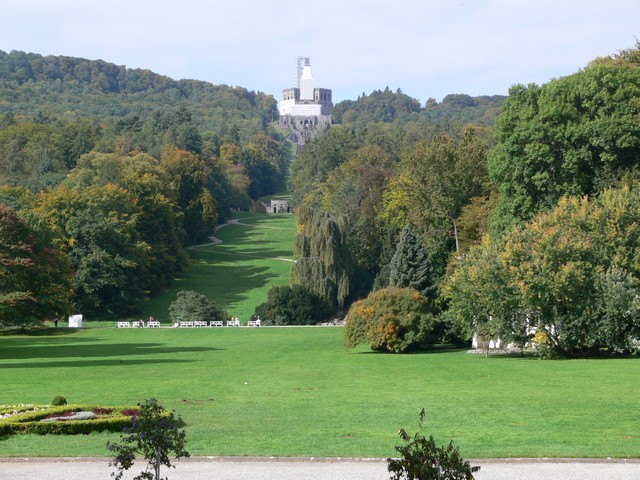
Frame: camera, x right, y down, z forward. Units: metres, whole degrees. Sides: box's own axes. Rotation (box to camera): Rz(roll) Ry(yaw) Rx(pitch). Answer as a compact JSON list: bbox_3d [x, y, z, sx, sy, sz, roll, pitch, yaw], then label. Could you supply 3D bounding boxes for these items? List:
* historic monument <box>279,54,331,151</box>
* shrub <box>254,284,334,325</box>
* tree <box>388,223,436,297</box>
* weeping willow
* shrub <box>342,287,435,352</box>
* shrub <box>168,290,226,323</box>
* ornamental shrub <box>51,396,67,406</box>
[{"bbox_3d":[-17.011,-165.252,1640.000,65.615,113.003,65.000,0,-3,0],"label":"historic monument"},{"bbox_3d":[-3.911,9.931,207.000,12.269,6.211,9.000,0,-3,0],"label":"shrub"},{"bbox_3d":[11.292,4.589,163.000,6.038,12.922,6.200,0,-3,0],"label":"tree"},{"bbox_3d":[0.084,3.265,226.000,10.047,18.419,9.500,0,-3,0],"label":"weeping willow"},{"bbox_3d":[5.964,6.774,115.000,7.754,5.623,7.300,0,-3,0],"label":"shrub"},{"bbox_3d":[-18.697,10.340,206.000,8.852,5.266,8.000,0,-3,0],"label":"shrub"},{"bbox_3d":[-11.237,7.005,58.000,0.688,0.559,0.700,0,-3,0],"label":"ornamental shrub"}]

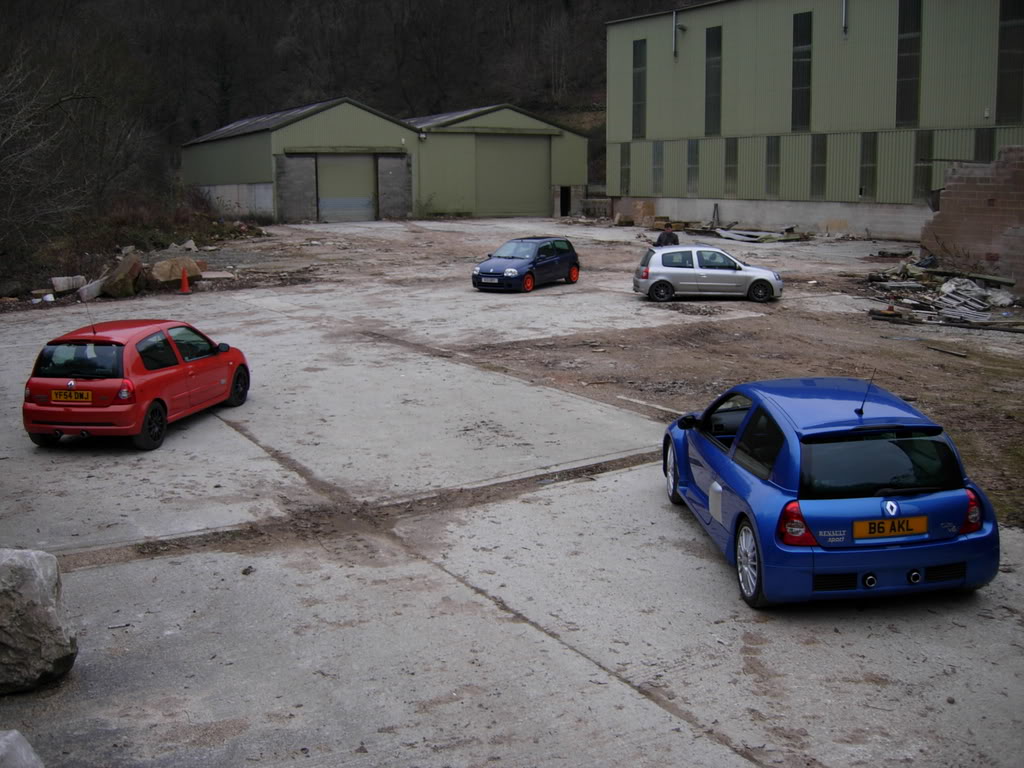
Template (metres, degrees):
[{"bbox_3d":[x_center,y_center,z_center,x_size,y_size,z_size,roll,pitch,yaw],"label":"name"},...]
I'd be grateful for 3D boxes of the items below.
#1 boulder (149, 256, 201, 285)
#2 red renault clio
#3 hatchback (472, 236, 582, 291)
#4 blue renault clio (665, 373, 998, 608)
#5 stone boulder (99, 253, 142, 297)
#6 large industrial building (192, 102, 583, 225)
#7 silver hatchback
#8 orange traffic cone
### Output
[{"bbox_3d":[-10.080,-3.385,31.900,1.380,0.780,1.000,-4,11,-17],"label":"boulder"},{"bbox_3d":[-4.847,-0.169,14.150,1.640,1.417,3.812,1,11,10],"label":"red renault clio"},{"bbox_3d":[0.439,-3.472,30.577,1.640,1.417,3.773,7,13,33],"label":"hatchback"},{"bbox_3d":[2.408,0.625,8.764,1.830,1.356,3.841,-1,11,-5],"label":"blue renault clio"},{"bbox_3d":[-10.964,-3.055,29.900,1.130,1.180,0.900,-4,11,-20],"label":"stone boulder"},{"bbox_3d":[-9.953,-15.506,75.453,21.301,7.132,23.350,-6,12,-28],"label":"large industrial building"},{"bbox_3d":[5.101,-2.898,27.397,3.812,1.417,1.640,-1,11,-2],"label":"silver hatchback"},{"bbox_3d":[-9.159,-2.902,29.800,0.430,0.770,0.430,-4,11,-17],"label":"orange traffic cone"}]

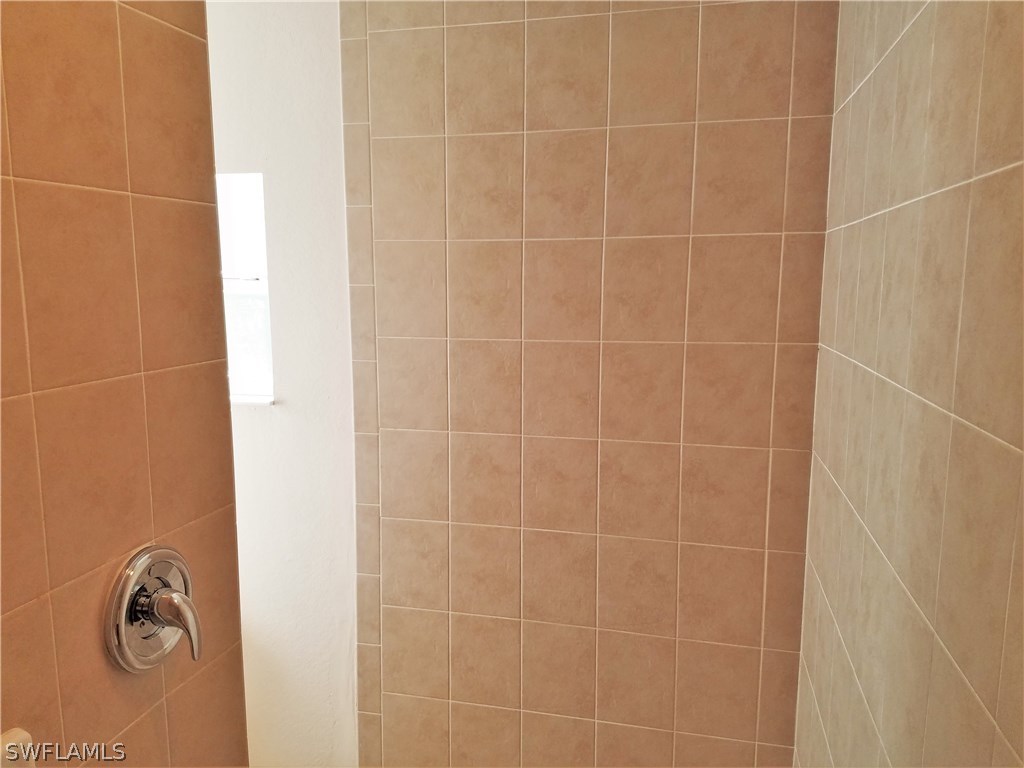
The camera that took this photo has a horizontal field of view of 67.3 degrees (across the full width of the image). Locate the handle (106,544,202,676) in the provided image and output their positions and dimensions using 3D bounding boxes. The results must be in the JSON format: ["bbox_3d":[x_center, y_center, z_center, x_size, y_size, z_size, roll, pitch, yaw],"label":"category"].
[{"bbox_3d":[-0.501,0.335,1.129,0.080,0.178,0.178,2,8,12],"label":"handle"}]

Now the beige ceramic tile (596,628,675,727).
[{"bbox_3d":[0.327,0.775,2.016,0.201,0.252,0.009,2,8,14],"label":"beige ceramic tile"}]

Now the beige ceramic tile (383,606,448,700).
[{"bbox_3d":[-0.268,0.754,2.156,0.200,0.250,0.010,2,9,14],"label":"beige ceramic tile"}]

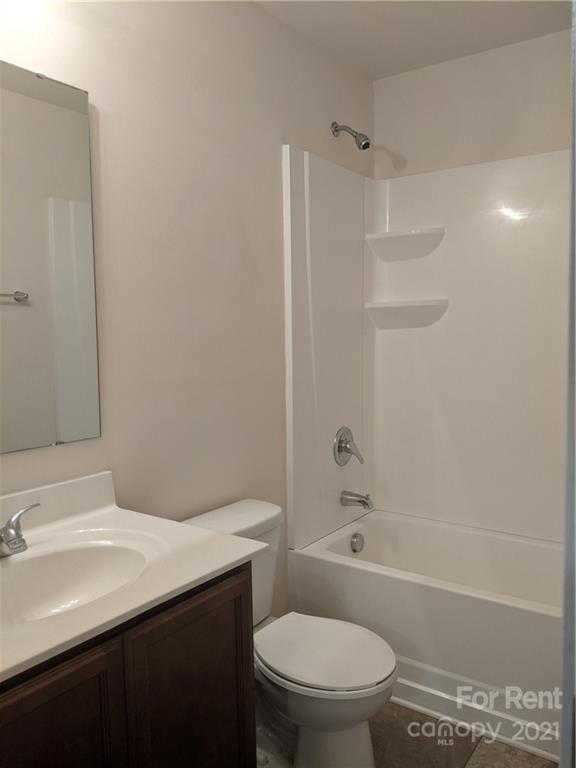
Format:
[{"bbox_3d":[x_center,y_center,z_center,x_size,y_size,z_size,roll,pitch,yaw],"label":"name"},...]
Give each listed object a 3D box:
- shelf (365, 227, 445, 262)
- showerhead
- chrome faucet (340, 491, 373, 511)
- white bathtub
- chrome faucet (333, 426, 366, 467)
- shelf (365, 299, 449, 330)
[{"bbox_3d":[0.515,-0.609,2.642,0.347,0.122,0.115,3,6,36],"label":"shelf"},{"bbox_3d":[0.267,-1.029,2.477,0.178,0.142,0.070,3,6,36],"label":"showerhead"},{"bbox_3d":[0.305,0.509,2.604,0.150,0.072,0.062,3,6,36],"label":"chrome faucet"},{"bbox_3d":[0.822,0.890,2.240,1.520,0.450,0.690,3,6,36],"label":"white bathtub"},{"bbox_3d":[0.286,0.276,2.594,0.108,0.180,0.178,3,6,36],"label":"chrome faucet"},{"bbox_3d":[0.522,-0.305,2.665,0.357,0.122,0.115,3,6,36],"label":"shelf"}]

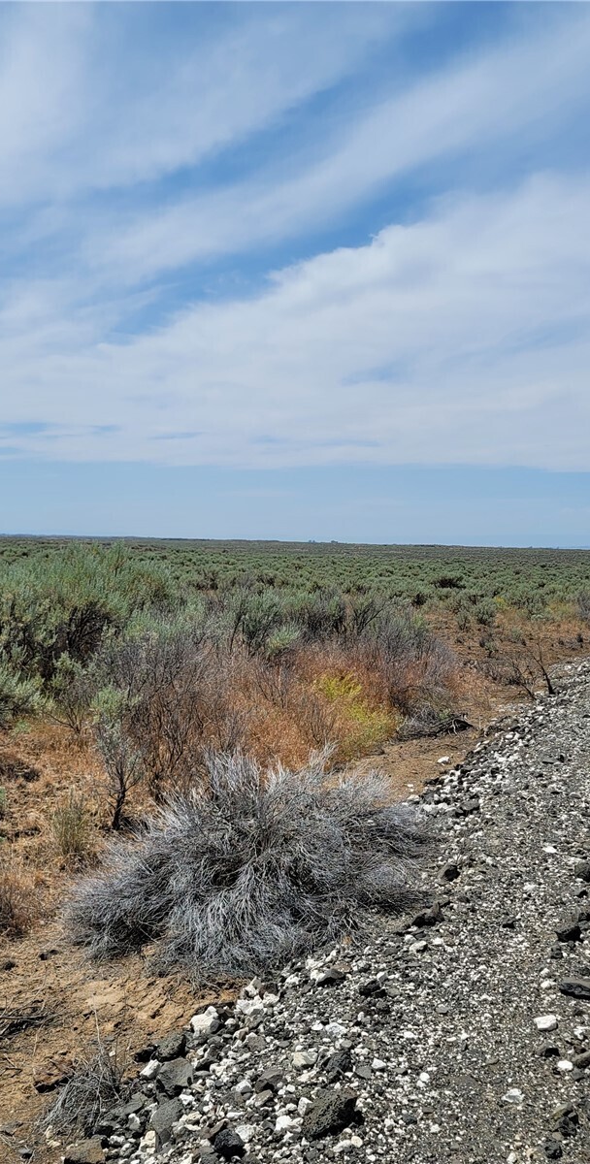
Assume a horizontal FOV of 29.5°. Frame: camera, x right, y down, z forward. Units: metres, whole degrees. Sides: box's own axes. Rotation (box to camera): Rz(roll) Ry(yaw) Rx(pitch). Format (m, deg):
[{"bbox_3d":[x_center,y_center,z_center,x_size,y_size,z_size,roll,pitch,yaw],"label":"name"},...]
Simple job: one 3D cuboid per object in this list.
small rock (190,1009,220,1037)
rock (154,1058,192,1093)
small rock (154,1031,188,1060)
[{"bbox_3d":[-0.329,1.617,4.106,0.110,0.096,0.094,1,2,-4],"label":"small rock"},{"bbox_3d":[-0.395,1.614,3.672,0.126,0.088,0.107,1,2,-6],"label":"rock"},{"bbox_3d":[-0.432,1.627,3.933,0.118,0.082,0.100,1,2,-6],"label":"small rock"}]

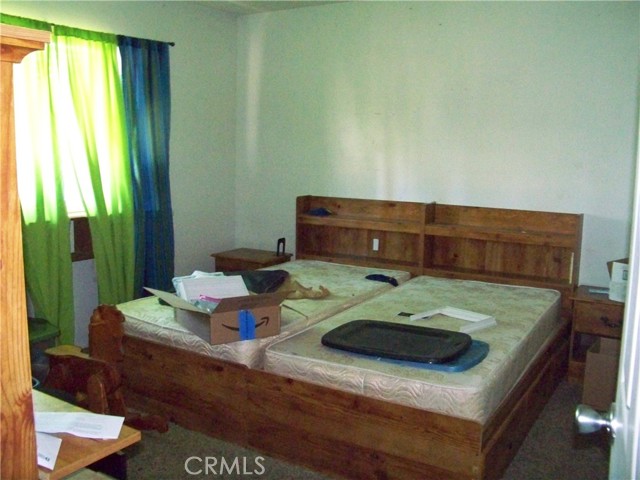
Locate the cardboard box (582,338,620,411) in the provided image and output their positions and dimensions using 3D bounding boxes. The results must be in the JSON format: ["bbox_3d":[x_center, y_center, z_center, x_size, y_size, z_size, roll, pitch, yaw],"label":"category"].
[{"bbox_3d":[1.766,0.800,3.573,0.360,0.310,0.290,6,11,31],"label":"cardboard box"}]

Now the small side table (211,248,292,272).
[{"bbox_3d":[-0.567,0.393,5.161,0.560,0.530,0.430,6,11,31],"label":"small side table"}]

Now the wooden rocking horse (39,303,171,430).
[{"bbox_3d":[-1.111,0.607,2.926,0.820,0.630,0.280,5,10,29],"label":"wooden rocking horse"}]

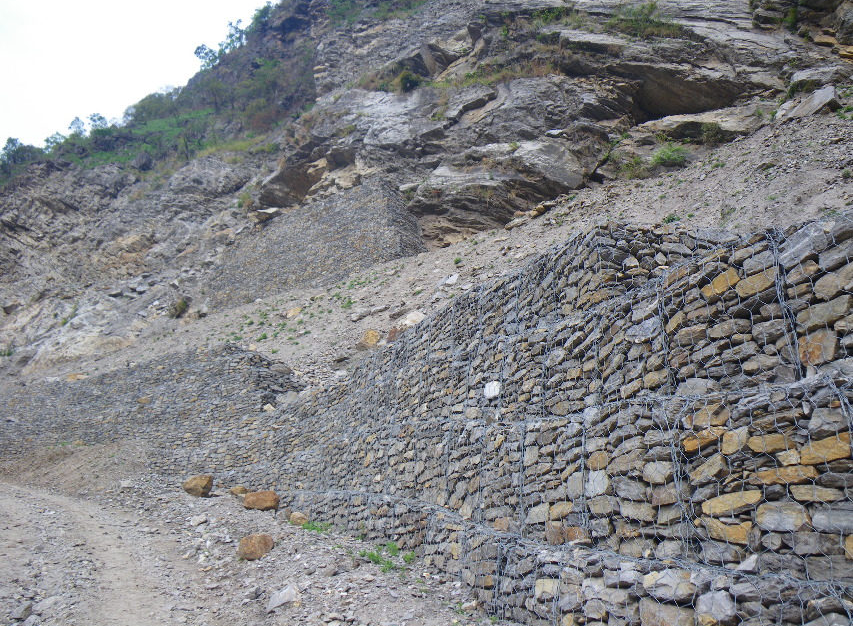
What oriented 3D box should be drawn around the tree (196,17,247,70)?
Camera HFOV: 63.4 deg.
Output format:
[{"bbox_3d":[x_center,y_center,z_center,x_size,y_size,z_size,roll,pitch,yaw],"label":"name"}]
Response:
[{"bbox_3d":[-35.821,-46.863,120.000,9.042,9.494,7.234,4,-13,-18],"label":"tree"}]

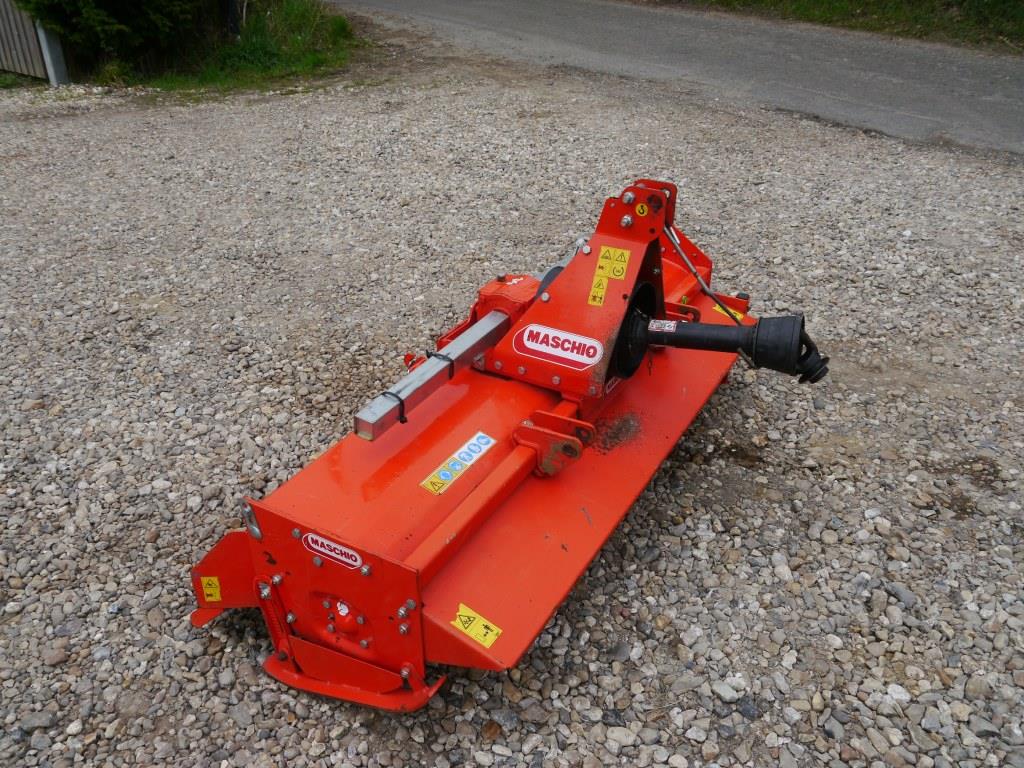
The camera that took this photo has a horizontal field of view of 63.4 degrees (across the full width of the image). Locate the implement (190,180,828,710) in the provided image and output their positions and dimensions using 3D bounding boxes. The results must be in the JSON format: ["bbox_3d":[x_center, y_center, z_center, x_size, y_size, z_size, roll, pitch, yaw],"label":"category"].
[{"bbox_3d":[0.285,-0.137,2.514,1.267,0.956,2.305,15,31,25],"label":"implement"}]

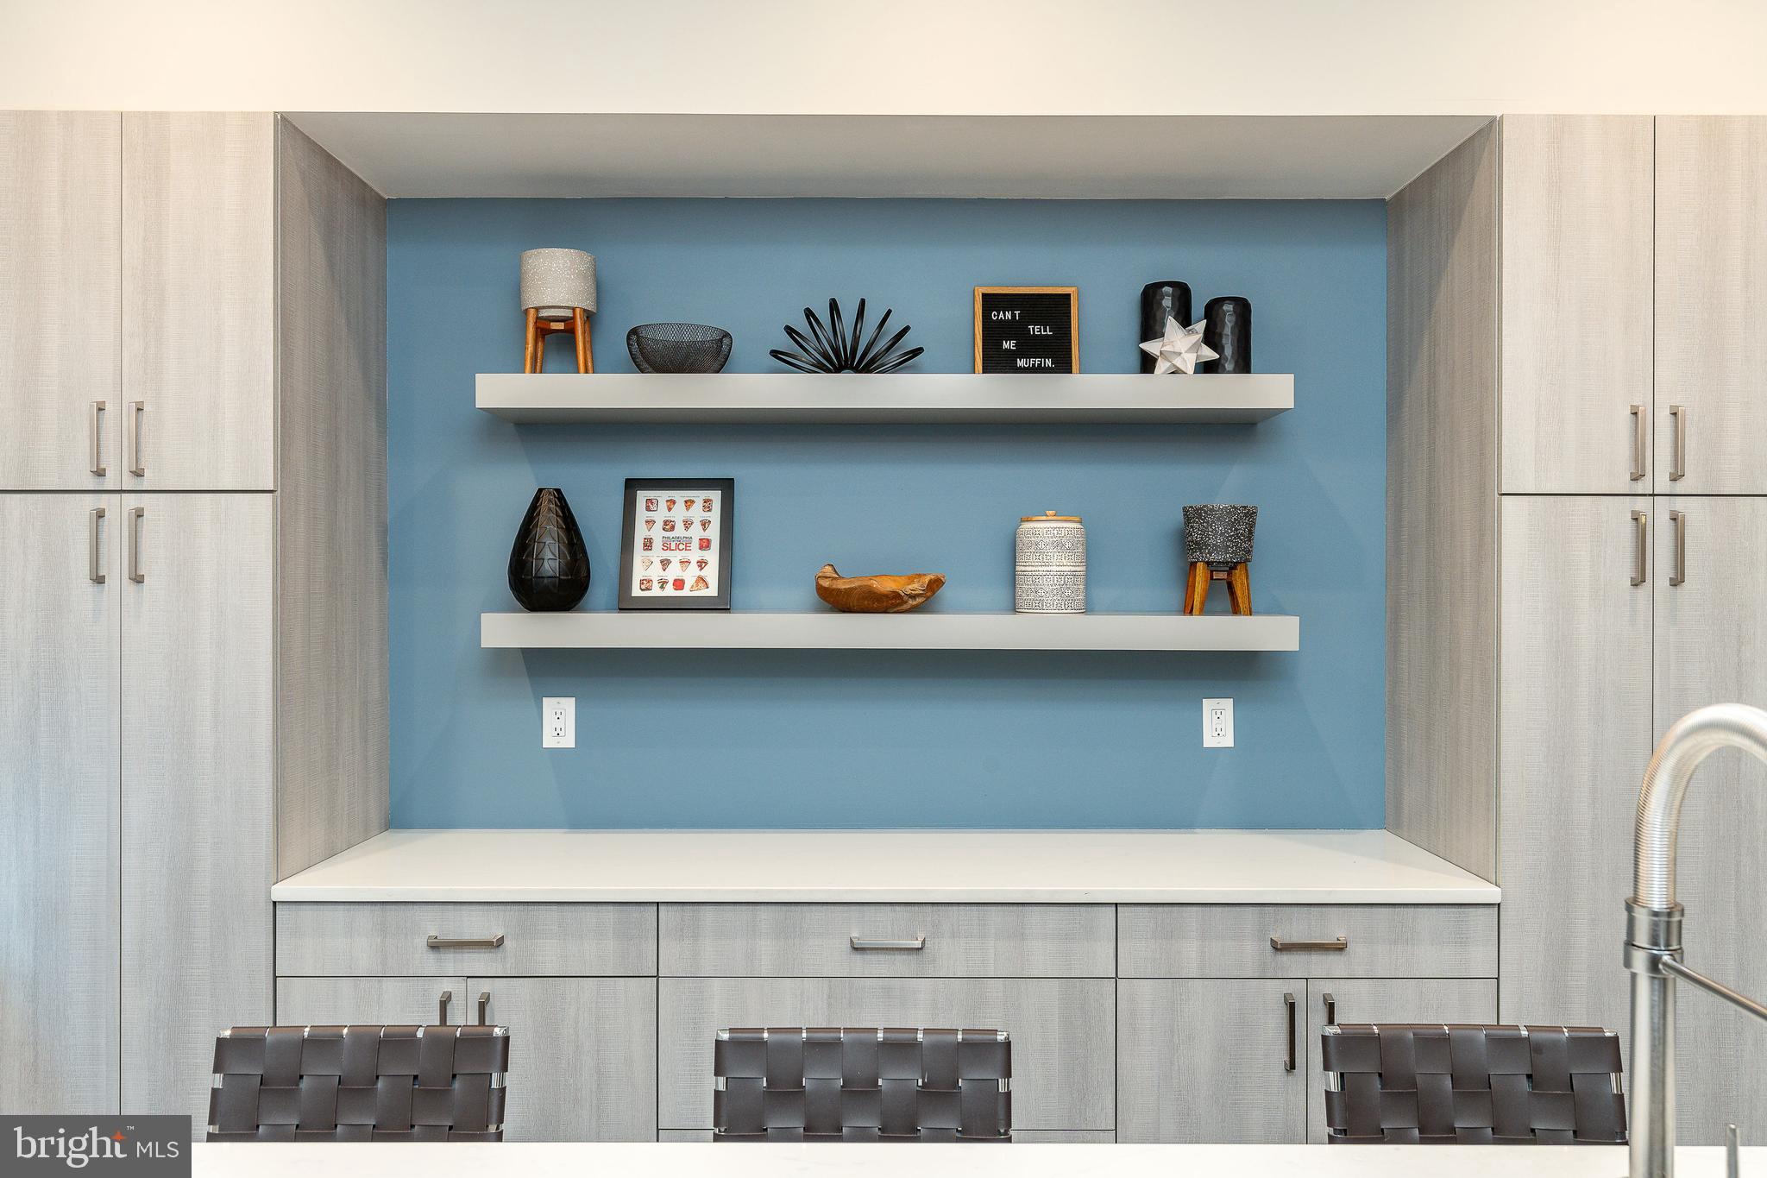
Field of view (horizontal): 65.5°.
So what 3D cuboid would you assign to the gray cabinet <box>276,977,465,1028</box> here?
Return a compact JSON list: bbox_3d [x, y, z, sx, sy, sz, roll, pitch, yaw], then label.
[{"bbox_3d":[-1.021,1.085,2.990,0.379,0.620,0.510,0,0,0],"label":"gray cabinet"}]

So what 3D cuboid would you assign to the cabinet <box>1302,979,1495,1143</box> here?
[{"bbox_3d":[1.036,1.095,3.020,0.380,0.630,0.560,0,0,0],"label":"cabinet"}]

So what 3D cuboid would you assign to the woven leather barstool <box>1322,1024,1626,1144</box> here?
[{"bbox_3d":[0.817,1.062,1.693,0.420,0.912,0.510,0,0,3],"label":"woven leather barstool"}]

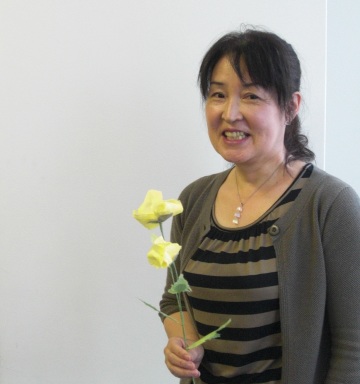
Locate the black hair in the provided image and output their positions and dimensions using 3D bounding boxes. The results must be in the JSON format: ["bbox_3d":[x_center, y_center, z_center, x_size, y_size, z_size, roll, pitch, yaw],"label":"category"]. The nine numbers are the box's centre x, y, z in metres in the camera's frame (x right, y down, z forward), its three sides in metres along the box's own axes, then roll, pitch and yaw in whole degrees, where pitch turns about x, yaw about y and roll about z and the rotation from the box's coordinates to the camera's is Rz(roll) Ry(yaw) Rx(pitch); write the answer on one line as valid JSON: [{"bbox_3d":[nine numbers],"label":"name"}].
[{"bbox_3d":[0.141,-0.178,1.575,0.182,0.250,0.220,4,4,28],"label":"black hair"}]

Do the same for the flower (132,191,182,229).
[{"bbox_3d":[-0.039,0.030,1.470,0.085,0.065,0.075,0,4,0],"label":"flower"}]

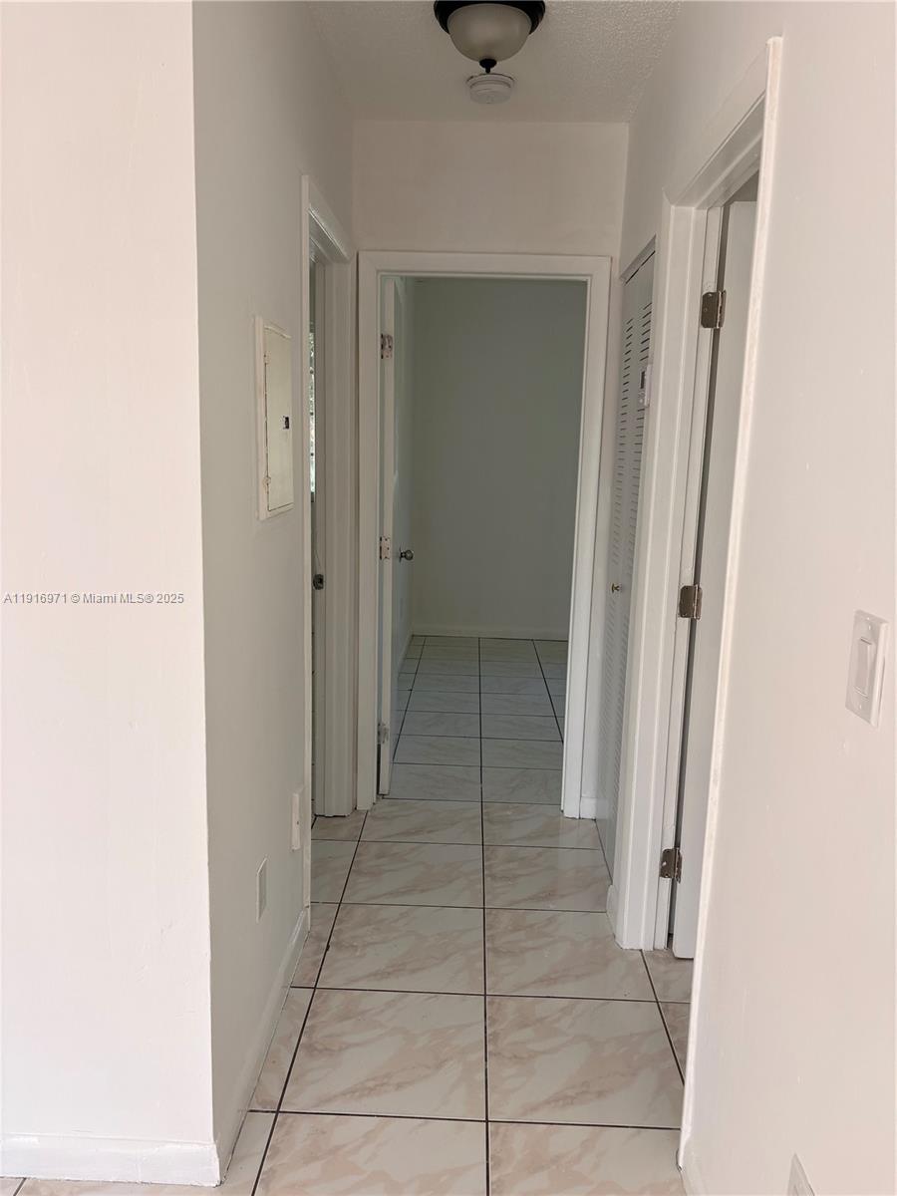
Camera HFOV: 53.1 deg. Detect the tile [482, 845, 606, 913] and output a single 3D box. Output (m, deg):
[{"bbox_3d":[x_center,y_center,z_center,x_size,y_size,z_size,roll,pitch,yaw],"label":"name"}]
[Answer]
[{"bbox_3d":[0.342,0.957,3.062,0.441,0.010,0.449,2,10,1],"label":"tile"}]

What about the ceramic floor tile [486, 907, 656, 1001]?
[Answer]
[{"bbox_3d":[0.332,1.033,2.614,0.449,0.010,0.449,2,10,1],"label":"ceramic floor tile"}]

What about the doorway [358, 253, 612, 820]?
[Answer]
[{"bbox_3d":[0.106,-0.194,3.409,0.883,2.095,0.131,2,10,1],"label":"doorway"}]

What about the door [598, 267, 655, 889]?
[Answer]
[{"bbox_3d":[0.601,-0.064,2.985,0.033,1.989,0.702,2,10,1],"label":"door"}]

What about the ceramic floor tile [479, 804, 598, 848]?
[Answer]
[{"bbox_3d":[0.351,0.874,3.448,0.441,0.010,0.401,2,10,1],"label":"ceramic floor tile"}]

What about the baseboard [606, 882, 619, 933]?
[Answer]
[{"bbox_3d":[0.507,0.962,2.756,0.013,0.091,0.152,2,10,1],"label":"baseboard"}]

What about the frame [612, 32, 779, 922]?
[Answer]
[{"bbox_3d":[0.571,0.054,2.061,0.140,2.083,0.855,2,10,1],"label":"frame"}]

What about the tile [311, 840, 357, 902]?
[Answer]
[{"bbox_3d":[-0.426,0.922,3.048,0.189,0.010,0.450,2,10,1],"label":"tile"}]

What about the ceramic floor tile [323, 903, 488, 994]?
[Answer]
[{"bbox_3d":[-0.120,1.007,2.596,0.450,0.010,0.450,2,10,1],"label":"ceramic floor tile"}]

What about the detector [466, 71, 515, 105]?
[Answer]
[{"bbox_3d":[0.131,-1.573,2.773,0.151,0.044,0.151,2,10,1],"label":"detector"}]

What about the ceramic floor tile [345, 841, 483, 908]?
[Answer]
[{"bbox_3d":[-0.108,0.943,3.074,0.449,0.010,0.449,2,10,1],"label":"ceramic floor tile"}]

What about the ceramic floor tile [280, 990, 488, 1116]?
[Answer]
[{"bbox_3d":[-0.136,1.094,2.177,0.449,0.010,0.449,2,10,1],"label":"ceramic floor tile"}]

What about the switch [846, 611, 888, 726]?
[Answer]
[{"bbox_3d":[0.492,0.082,1.061,0.010,0.122,0.074,2,10,1],"label":"switch"}]

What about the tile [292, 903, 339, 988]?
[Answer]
[{"bbox_3d":[-0.387,1.010,2.632,0.069,0.010,0.449,2,10,1],"label":"tile"}]

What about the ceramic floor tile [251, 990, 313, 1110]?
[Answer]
[{"bbox_3d":[-0.393,1.075,2.159,0.070,0.010,0.450,2,10,1],"label":"ceramic floor tile"}]

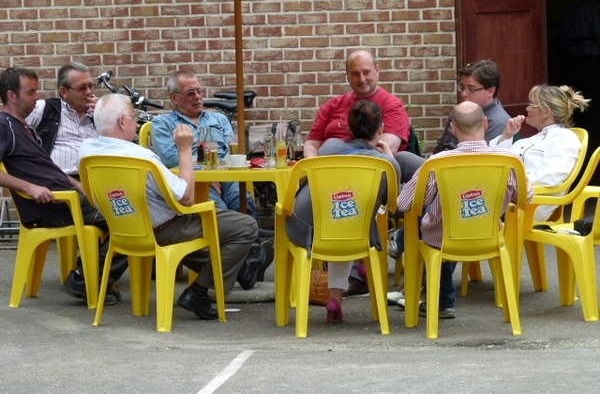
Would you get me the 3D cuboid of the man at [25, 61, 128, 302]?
[{"bbox_3d":[-1.083,-0.122,14.494,0.850,1.240,0.580,3,7,42],"label":"man"}]

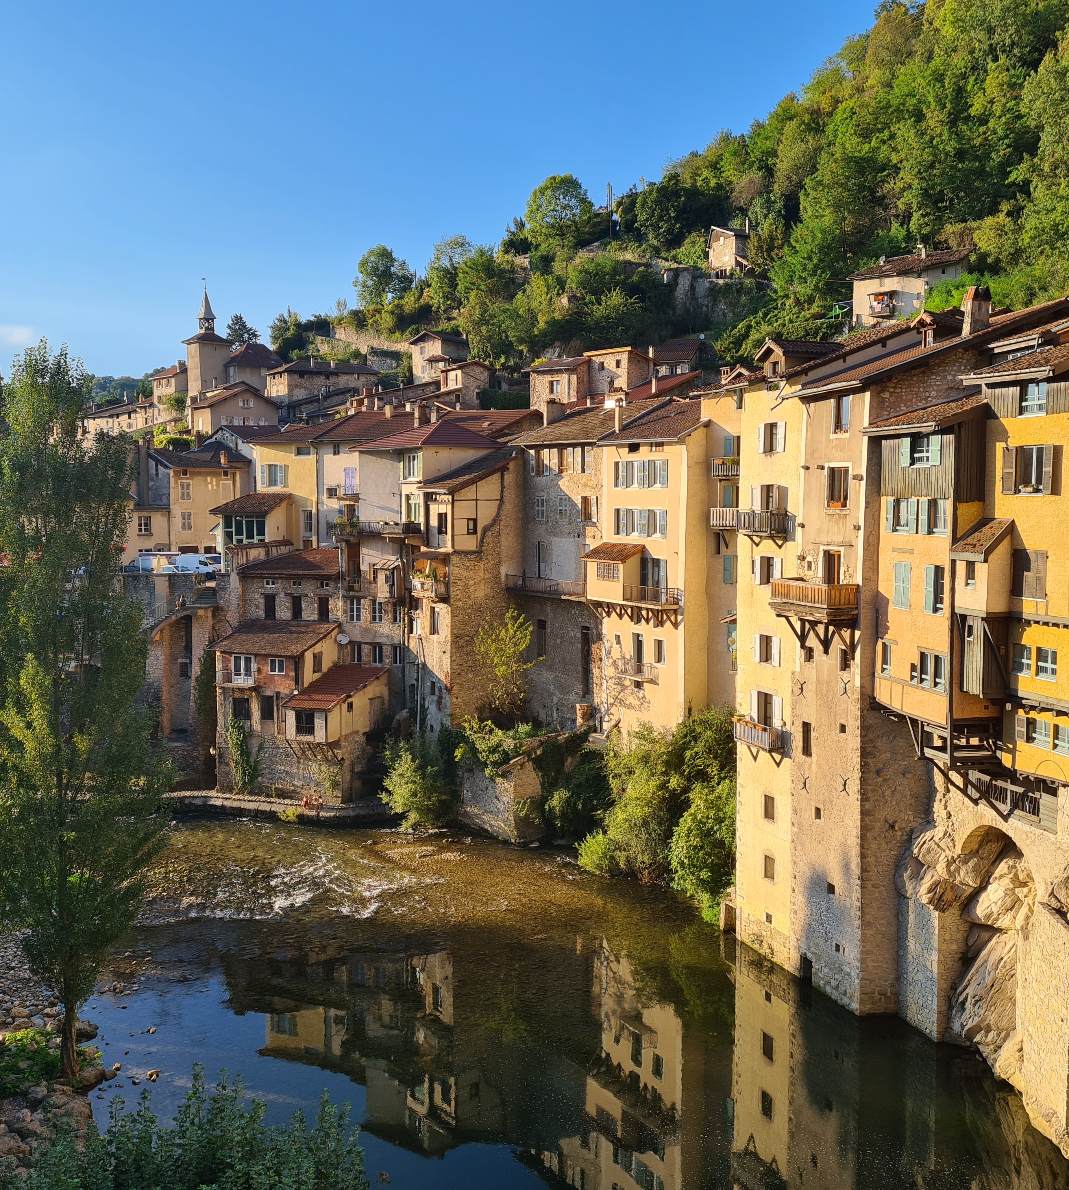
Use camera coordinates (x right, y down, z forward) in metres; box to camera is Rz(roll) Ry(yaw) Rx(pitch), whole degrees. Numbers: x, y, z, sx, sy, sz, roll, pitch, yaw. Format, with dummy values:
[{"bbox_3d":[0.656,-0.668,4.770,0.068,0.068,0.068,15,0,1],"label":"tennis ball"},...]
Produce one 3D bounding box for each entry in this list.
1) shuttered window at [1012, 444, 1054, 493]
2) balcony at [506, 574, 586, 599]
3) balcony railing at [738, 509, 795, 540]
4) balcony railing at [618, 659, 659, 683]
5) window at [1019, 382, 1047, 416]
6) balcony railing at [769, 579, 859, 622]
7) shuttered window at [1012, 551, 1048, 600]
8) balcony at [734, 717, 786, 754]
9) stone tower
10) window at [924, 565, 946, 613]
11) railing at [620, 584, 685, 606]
[{"bbox_3d":[16.693,-4.220,40.173,0.246,1.625,2.068,-1,5,-13],"label":"shuttered window"},{"bbox_3d":[0.678,-0.539,75.076,0.118,0.955,9.007,-3,5,-33],"label":"balcony"},{"bbox_3d":[9.423,-2.989,49.422,0.791,0.998,2.578,-2,4,-21],"label":"balcony railing"},{"bbox_3d":[5.796,4.284,69.047,0.739,0.955,2.470,-3,5,-33],"label":"balcony railing"},{"bbox_3d":[15.484,-6.076,36.976,0.150,1.033,1.154,-1,4,-19],"label":"window"},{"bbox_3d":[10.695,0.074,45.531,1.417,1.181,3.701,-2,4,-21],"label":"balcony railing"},{"bbox_3d":[15.476,-0.629,37.222,0.120,1.489,1.511,-1,4,-19],"label":"shuttered window"},{"bbox_3d":[9.420,5.753,50.177,0.683,1.153,2.772,-2,4,-21],"label":"balcony"},{"bbox_3d":[-49.583,-37.066,180.649,6.000,20.032,6.000,-3,6,-37],"label":"stone tower"},{"bbox_3d":[14.631,-0.192,43.698,0.197,1.773,1.330,-1,5,-13],"label":"window"},{"bbox_3d":[6.486,0.074,67.097,1.231,0.985,3.376,-3,5,-33],"label":"railing"}]

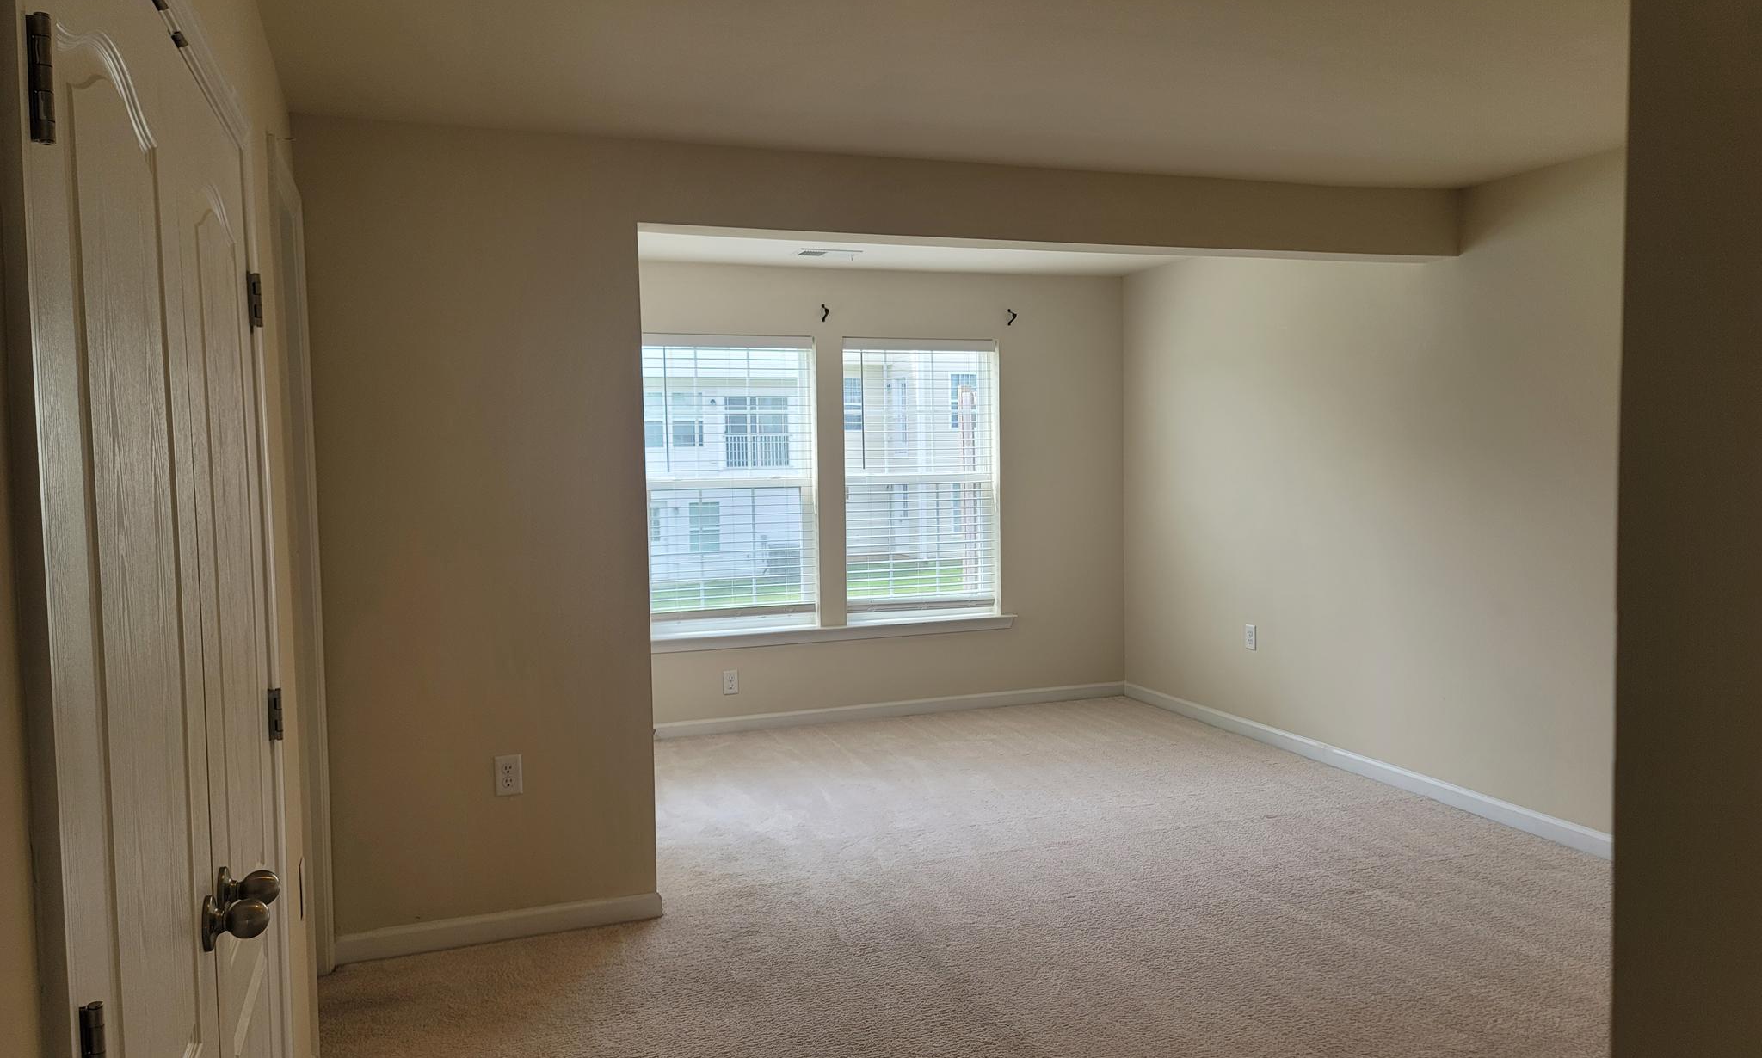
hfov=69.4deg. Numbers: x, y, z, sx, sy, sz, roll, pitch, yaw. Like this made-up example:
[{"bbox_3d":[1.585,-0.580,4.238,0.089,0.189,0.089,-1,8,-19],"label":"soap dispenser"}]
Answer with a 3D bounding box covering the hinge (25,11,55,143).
[{"bbox_3d":[-0.624,-0.334,0.944,0.013,0.092,0.018,-2,4,-20],"label":"hinge"}]

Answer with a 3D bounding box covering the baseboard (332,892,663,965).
[{"bbox_3d":[-1.131,1.194,3.830,0.944,0.077,0.015,-2,4,-20],"label":"baseboard"}]

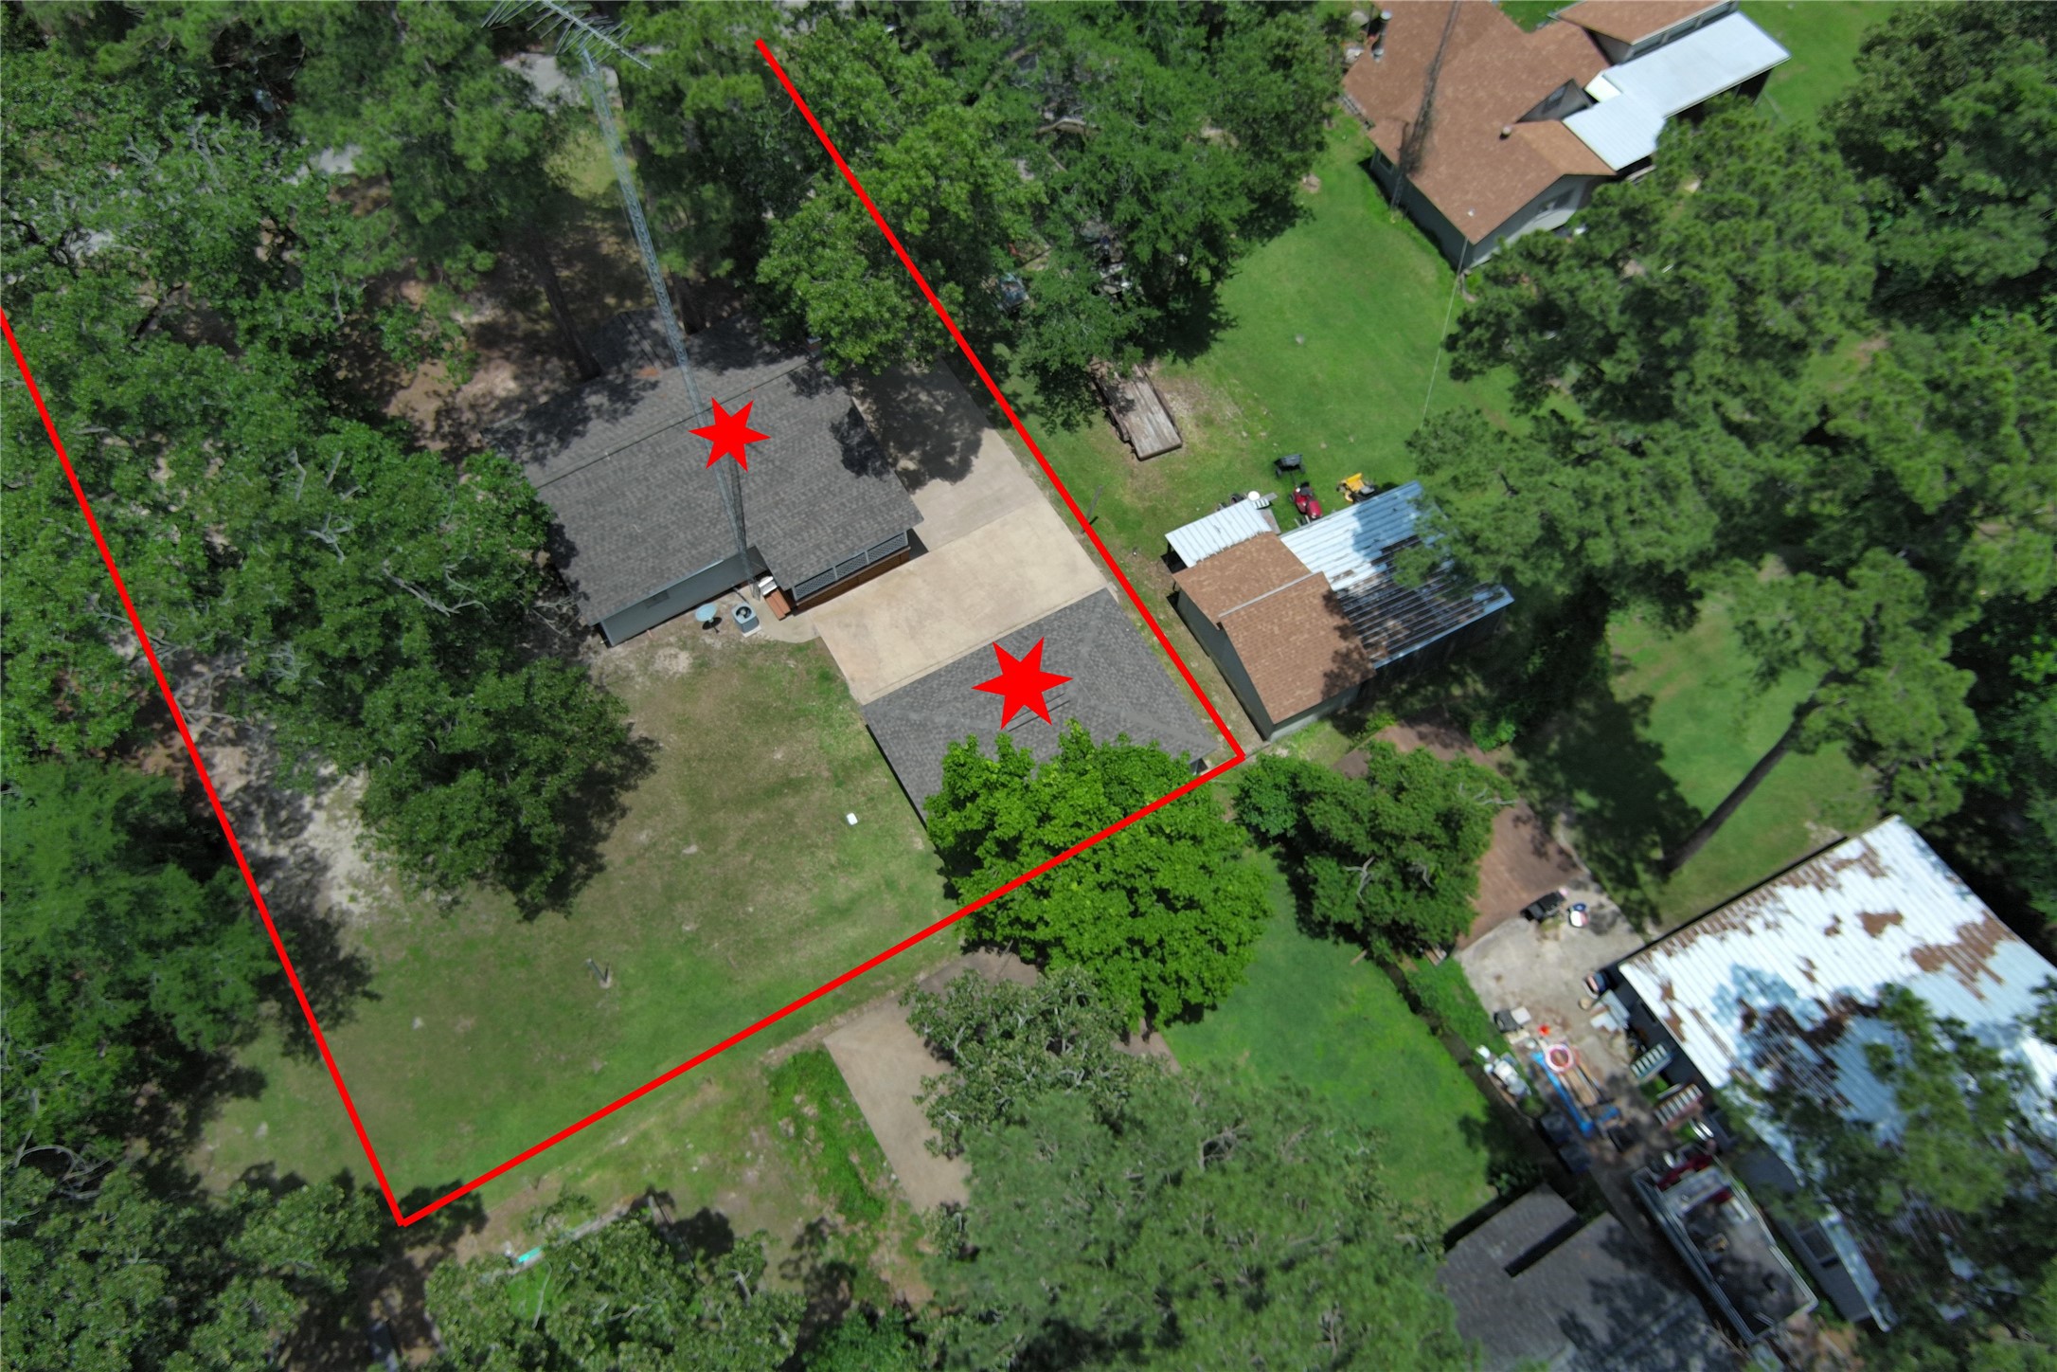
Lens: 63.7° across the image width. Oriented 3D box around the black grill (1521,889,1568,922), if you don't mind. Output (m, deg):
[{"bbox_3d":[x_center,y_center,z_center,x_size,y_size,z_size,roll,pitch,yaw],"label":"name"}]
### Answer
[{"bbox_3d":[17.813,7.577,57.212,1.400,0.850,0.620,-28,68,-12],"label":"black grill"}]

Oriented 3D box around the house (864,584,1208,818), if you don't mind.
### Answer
[{"bbox_3d":[0.310,1.595,57.523,9.840,4.000,7.250,-26,66,-12],"label":"house"}]

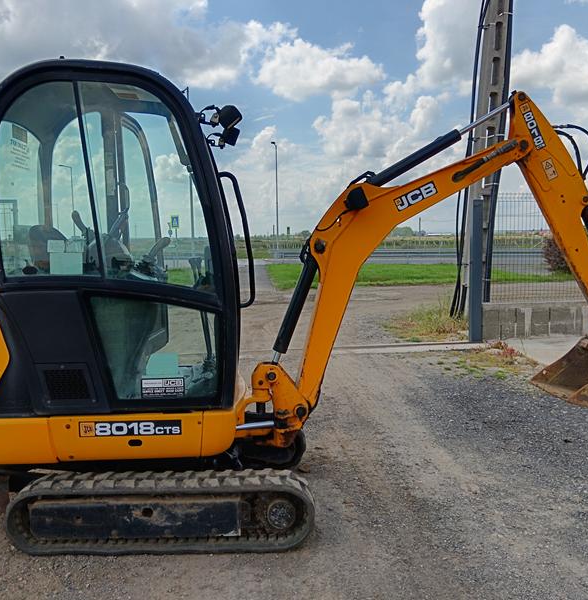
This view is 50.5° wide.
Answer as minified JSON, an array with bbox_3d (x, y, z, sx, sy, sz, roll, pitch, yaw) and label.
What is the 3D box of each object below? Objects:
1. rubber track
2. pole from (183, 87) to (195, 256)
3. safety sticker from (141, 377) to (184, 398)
[{"bbox_3d":[-0.636,1.033,3.085,1.470,0.355,0.230,-1,6,-1],"label":"rubber track"},{"bbox_3d":[-5.100,-5.880,30.500,0.450,8.700,0.250,2,7,27],"label":"pole"},{"bbox_3d":[-0.642,0.427,3.045,0.214,0.107,0.005,-1,6,-1],"label":"safety sticker"}]

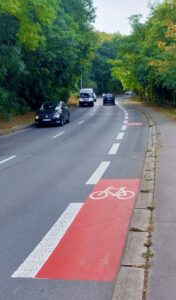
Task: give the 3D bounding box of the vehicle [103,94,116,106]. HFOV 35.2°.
[{"bbox_3d":[3.233,-7.460,41.336,1.800,1.560,4.300,0,12,4],"label":"vehicle"}]

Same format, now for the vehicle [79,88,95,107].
[{"bbox_3d":[-0.095,-7.510,39.743,1.980,2.450,5.200,-1,12,3],"label":"vehicle"}]

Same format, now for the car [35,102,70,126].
[{"bbox_3d":[-2.365,-2.463,18.745,1.740,1.480,4.100,0,12,6],"label":"car"}]

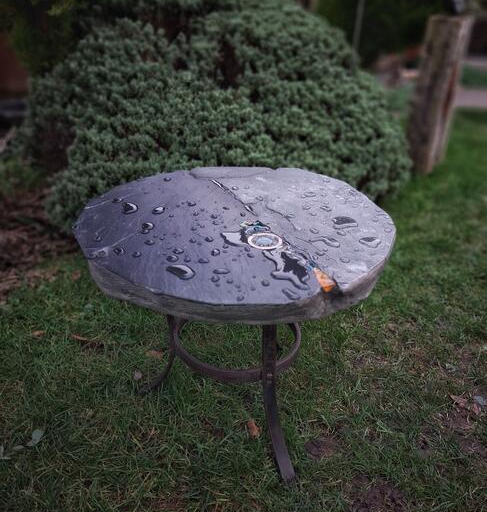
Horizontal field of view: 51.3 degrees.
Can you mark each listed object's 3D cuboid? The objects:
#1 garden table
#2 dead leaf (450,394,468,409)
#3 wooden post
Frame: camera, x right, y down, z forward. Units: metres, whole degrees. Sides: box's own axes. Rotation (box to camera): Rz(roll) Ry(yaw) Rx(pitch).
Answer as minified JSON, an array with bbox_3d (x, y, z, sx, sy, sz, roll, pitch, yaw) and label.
[{"bbox_3d":[-0.014,0.151,1.219,0.690,0.535,0.680,0,28,0],"label":"garden table"},{"bbox_3d":[0.571,0.378,1.338,0.036,0.013,0.048,-17,33,-29],"label":"dead leaf"},{"bbox_3d":[1.099,-0.917,2.904,0.178,0.830,0.178,22,35,35],"label":"wooden post"}]

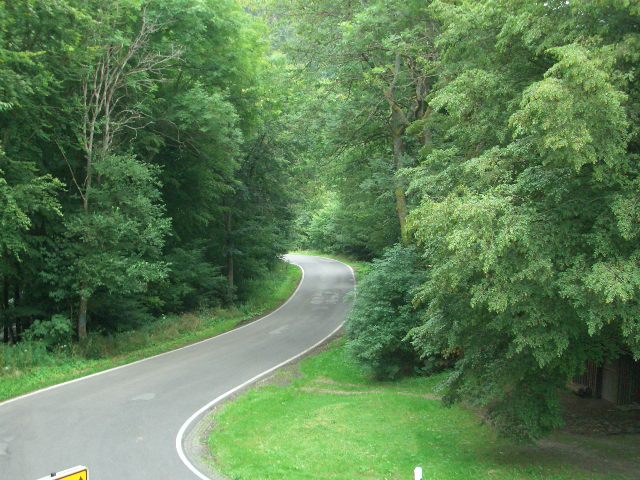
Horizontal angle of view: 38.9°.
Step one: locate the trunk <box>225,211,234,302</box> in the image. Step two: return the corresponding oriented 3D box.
[{"bbox_3d":[-5.395,1.043,54.000,0.530,5.360,0.480,0,2,0],"label":"trunk"}]

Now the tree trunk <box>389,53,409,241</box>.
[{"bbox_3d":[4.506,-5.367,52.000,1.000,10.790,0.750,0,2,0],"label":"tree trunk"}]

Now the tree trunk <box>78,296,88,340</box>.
[{"bbox_3d":[-9.659,3.206,37.000,0.380,1.800,0.360,0,2,0],"label":"tree trunk"}]

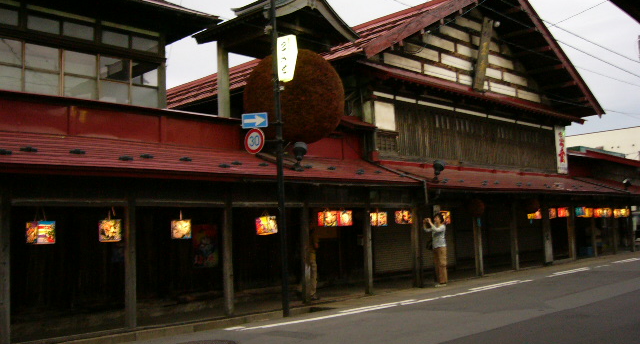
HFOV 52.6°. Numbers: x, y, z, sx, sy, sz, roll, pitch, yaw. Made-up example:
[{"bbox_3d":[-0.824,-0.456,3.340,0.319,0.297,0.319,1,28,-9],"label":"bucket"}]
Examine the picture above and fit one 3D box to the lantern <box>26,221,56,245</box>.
[{"bbox_3d":[-3.905,0.852,9.073,0.290,0.315,0.290,-6,-6,35],"label":"lantern"}]

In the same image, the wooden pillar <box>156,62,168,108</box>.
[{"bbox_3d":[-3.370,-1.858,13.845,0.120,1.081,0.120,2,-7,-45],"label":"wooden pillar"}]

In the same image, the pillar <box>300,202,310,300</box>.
[{"bbox_3d":[-0.291,1.572,12.549,0.105,1.884,0.105,2,-7,-45],"label":"pillar"}]

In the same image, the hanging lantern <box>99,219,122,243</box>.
[{"bbox_3d":[-3.173,0.886,9.800,0.325,0.335,0.325,0,-6,-23],"label":"hanging lantern"}]

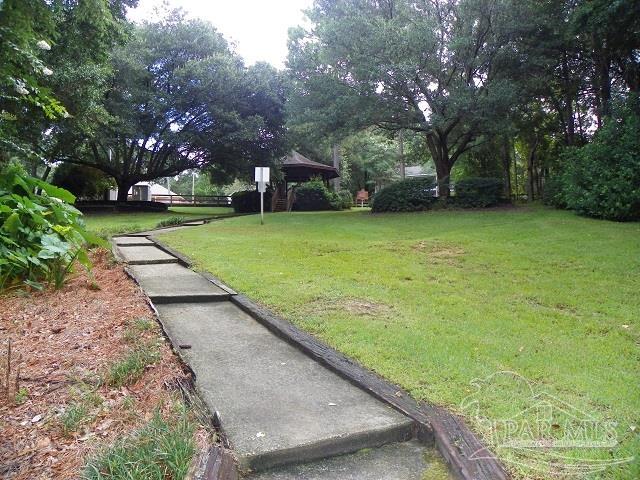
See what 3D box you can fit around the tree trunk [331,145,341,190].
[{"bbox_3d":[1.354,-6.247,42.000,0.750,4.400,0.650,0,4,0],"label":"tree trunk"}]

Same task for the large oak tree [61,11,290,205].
[{"bbox_3d":[-10.893,-9.638,35.500,16.500,13.600,15.000,0,4,0],"label":"large oak tree"}]

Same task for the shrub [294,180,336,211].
[{"bbox_3d":[-0.295,-2.896,31.500,2.600,2.000,2.200,0,4,0],"label":"shrub"}]

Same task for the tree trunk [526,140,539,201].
[{"bbox_3d":[15.030,-4.916,34.000,0.750,4.500,0.600,0,4,0],"label":"tree trunk"}]

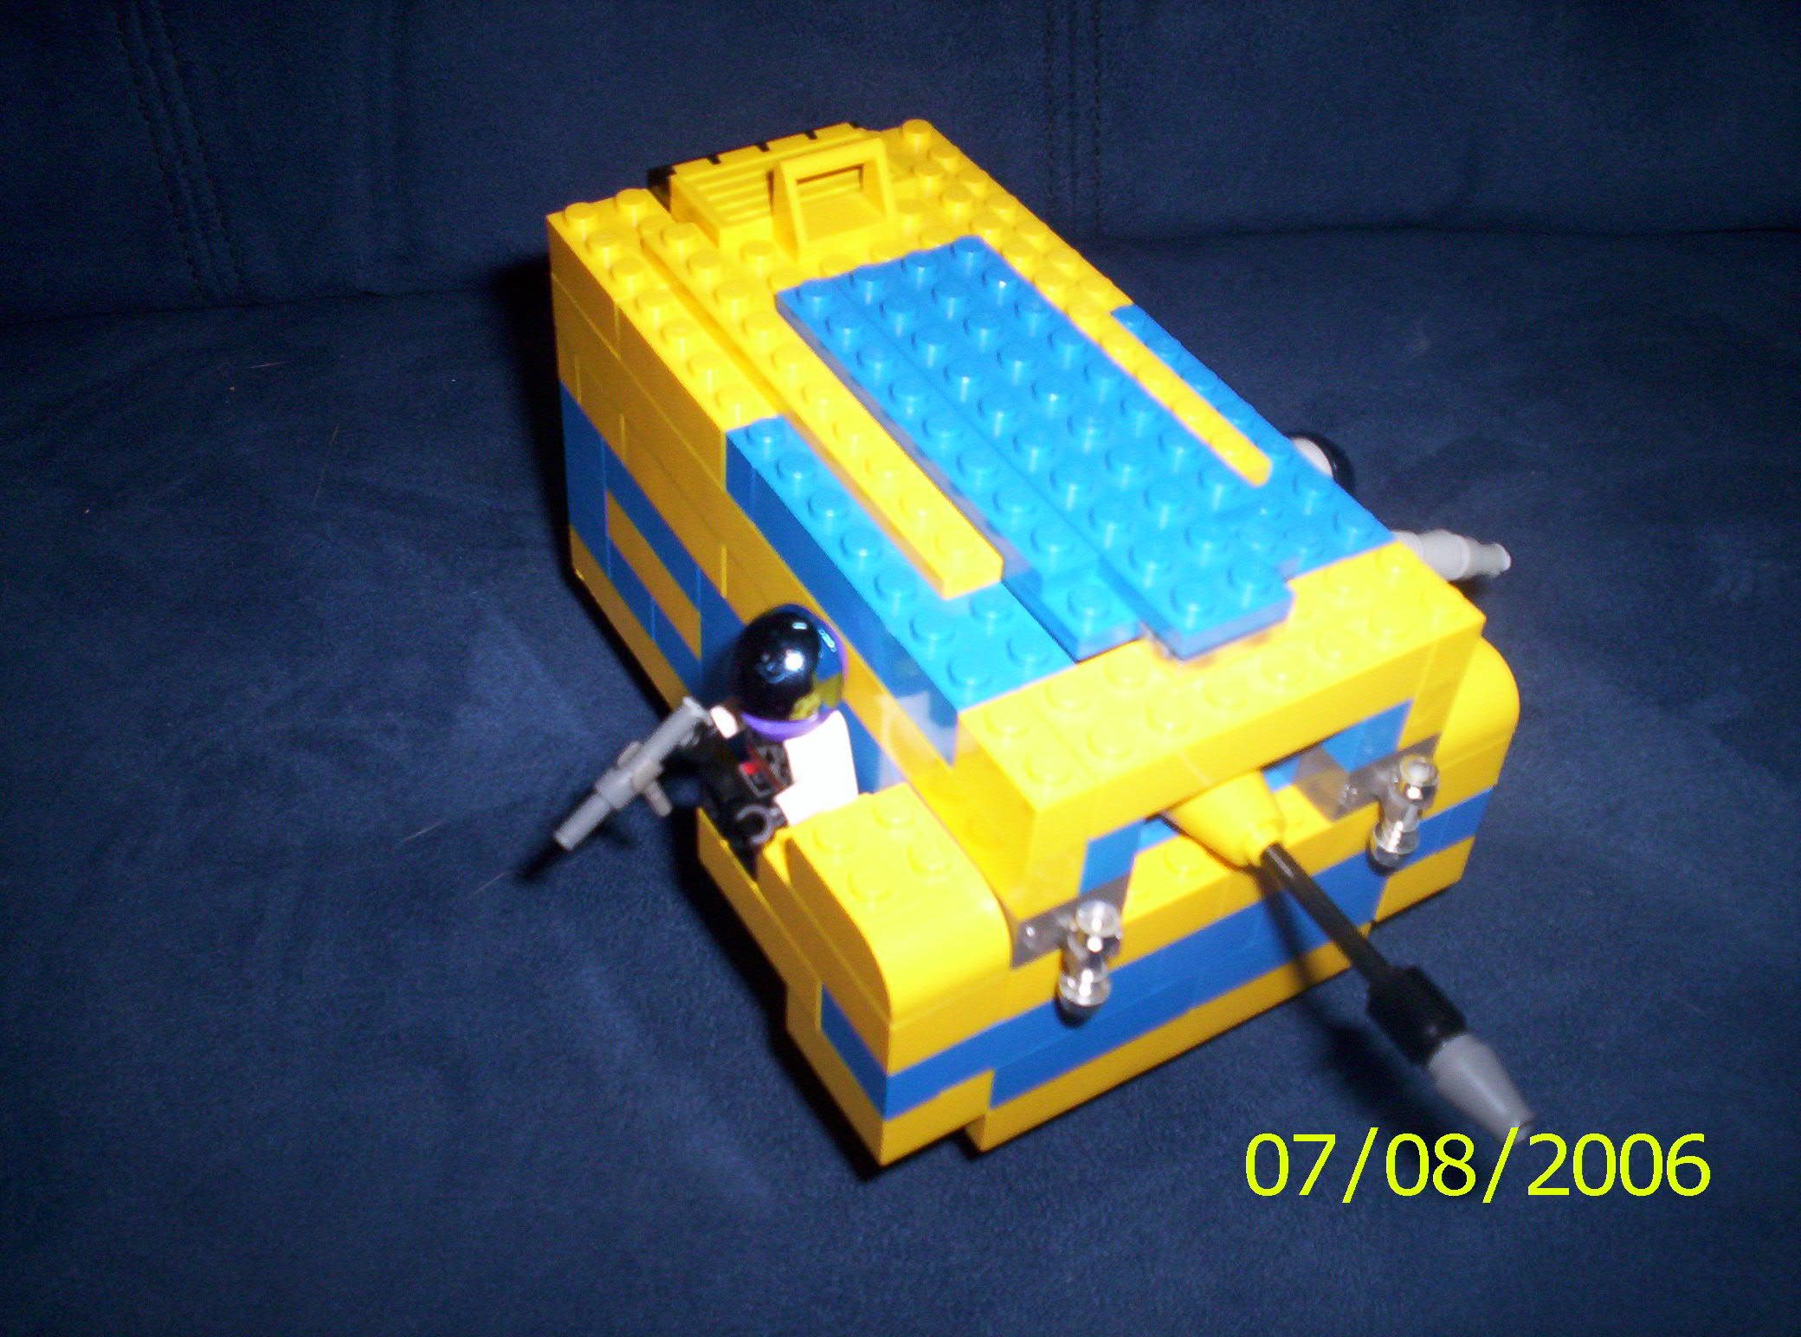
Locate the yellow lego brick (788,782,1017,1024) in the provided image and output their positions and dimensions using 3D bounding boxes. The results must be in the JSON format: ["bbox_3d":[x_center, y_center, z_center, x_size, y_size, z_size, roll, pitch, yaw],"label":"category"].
[{"bbox_3d":[0.000,0.026,0.222,0.016,0.011,0.024,-21,50,-24],"label":"yellow lego brick"}]

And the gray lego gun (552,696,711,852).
[{"bbox_3d":[-0.033,0.015,0.240,0.025,0.013,0.005,-45,60,-11],"label":"gray lego gun"}]

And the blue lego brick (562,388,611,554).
[{"bbox_3d":[-0.043,-0.032,0.305,0.015,0.029,0.016,-21,50,-24],"label":"blue lego brick"}]

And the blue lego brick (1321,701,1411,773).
[{"bbox_3d":[0.056,0.005,0.236,0.008,0.010,0.010,-21,50,-24],"label":"blue lego brick"}]

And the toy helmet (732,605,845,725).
[{"bbox_3d":[-0.013,0.000,0.230,0.014,0.015,0.014,8,44,3],"label":"toy helmet"}]

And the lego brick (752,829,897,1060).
[{"bbox_3d":[-0.002,0.031,0.231,0.016,0.010,0.032,-21,50,-24],"label":"lego brick"}]

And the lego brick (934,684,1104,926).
[{"bbox_3d":[0.013,0.015,0.214,0.008,0.021,0.016,-21,50,-24],"label":"lego brick"}]

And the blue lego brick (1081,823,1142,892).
[{"bbox_3d":[0.022,0.018,0.219,0.008,0.010,0.010,-21,50,-24],"label":"blue lego brick"}]

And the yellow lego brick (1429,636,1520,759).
[{"bbox_3d":[0.069,0.001,0.254,0.016,0.011,0.024,-21,50,-24],"label":"yellow lego brick"}]

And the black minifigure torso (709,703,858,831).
[{"bbox_3d":[-0.014,0.011,0.239,0.017,0.013,0.011,8,44,3],"label":"black minifigure torso"}]

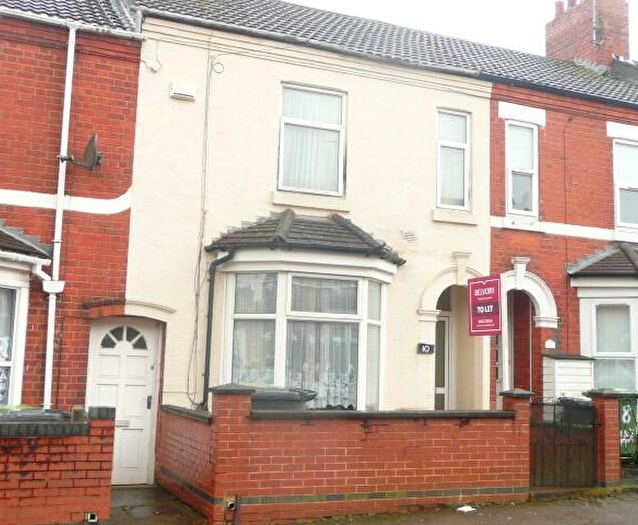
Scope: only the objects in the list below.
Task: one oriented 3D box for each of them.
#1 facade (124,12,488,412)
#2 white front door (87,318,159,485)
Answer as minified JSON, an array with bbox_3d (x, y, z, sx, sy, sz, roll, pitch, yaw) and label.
[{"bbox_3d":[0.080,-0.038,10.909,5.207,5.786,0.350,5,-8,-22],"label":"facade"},{"bbox_3d":[-2.385,1.677,9.813,0.880,2.000,0.080,5,-8,-22],"label":"white front door"}]

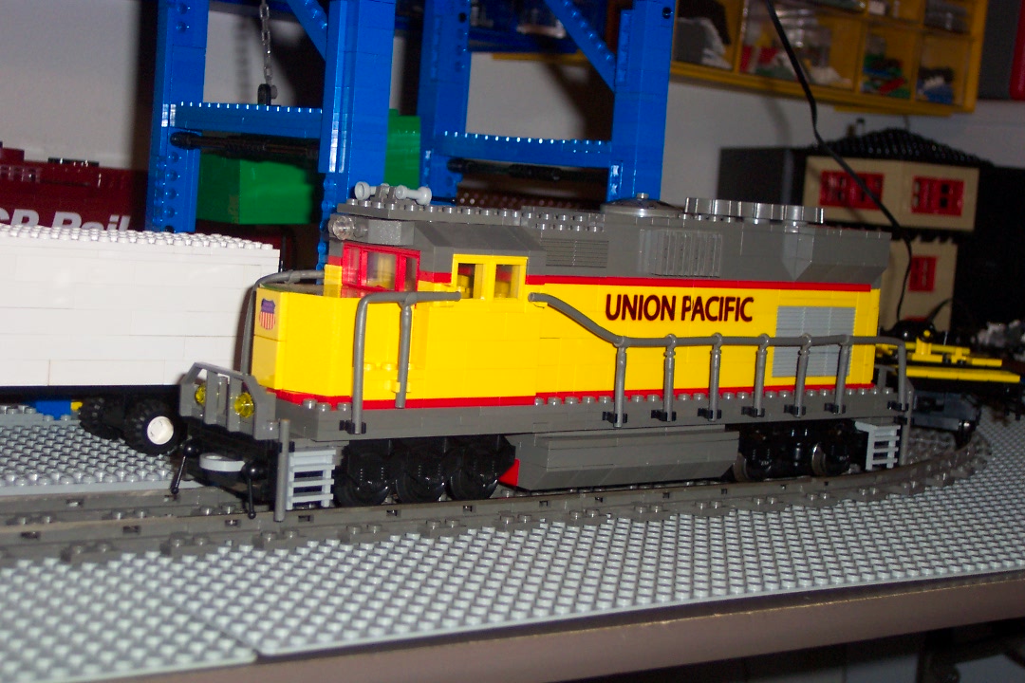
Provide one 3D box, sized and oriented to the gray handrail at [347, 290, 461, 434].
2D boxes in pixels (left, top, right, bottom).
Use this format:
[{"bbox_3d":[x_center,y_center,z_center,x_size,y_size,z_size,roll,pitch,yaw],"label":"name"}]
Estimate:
[{"bbox_3d":[-0.034,0.007,0.580,0.042,0.046,0.006,0,6,-40],"label":"gray handrail"}]

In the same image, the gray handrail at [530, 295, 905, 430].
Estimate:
[{"bbox_3d":[0.084,0.007,0.678,0.209,0.048,0.007,0,6,-40],"label":"gray handrail"}]

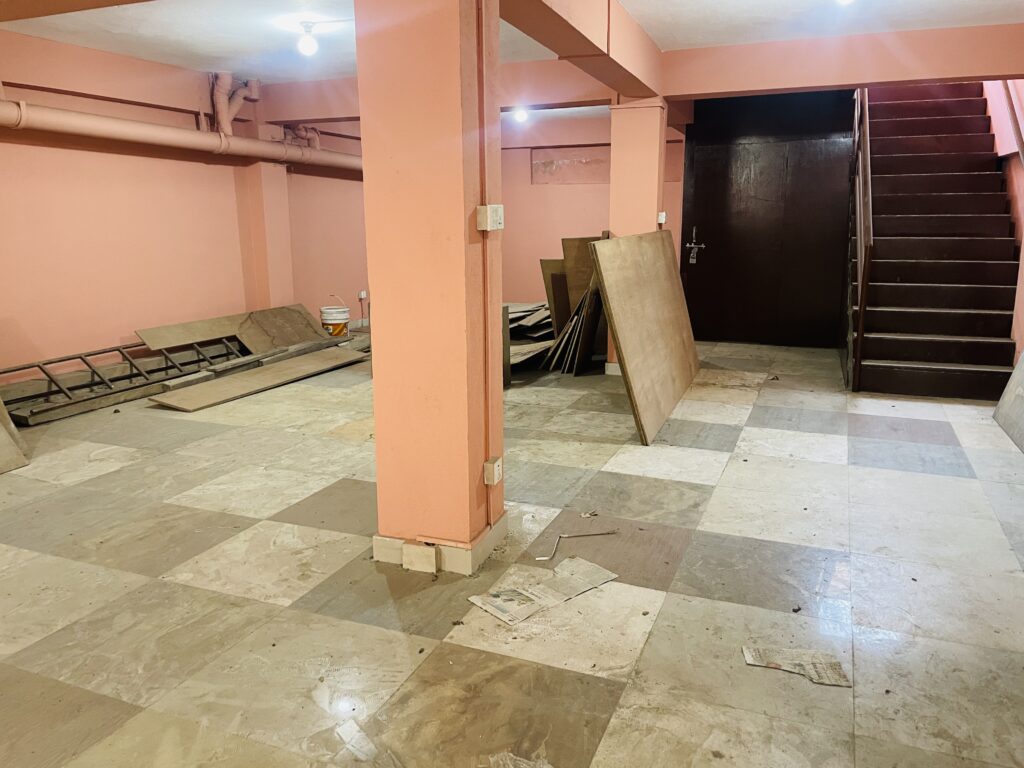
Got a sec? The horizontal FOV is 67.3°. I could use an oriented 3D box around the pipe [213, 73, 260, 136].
[{"bbox_3d":[-2.467,-2.503,6.949,0.150,0.530,0.480,4,13,19],"label":"pipe"}]

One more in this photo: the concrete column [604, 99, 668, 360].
[{"bbox_3d":[1.075,-1.228,6.639,0.410,2.290,0.390,4,13,19],"label":"concrete column"}]

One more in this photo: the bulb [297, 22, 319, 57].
[{"bbox_3d":[-1.355,-2.303,5.146,0.110,0.205,0.110,0,12,0],"label":"bulb"}]

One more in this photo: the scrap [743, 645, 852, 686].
[{"bbox_3d":[0.854,0.846,2.329,0.282,0.010,0.188,2,12,10],"label":"scrap"}]

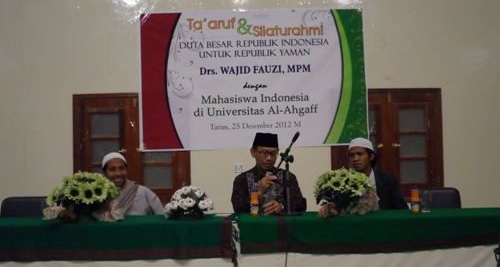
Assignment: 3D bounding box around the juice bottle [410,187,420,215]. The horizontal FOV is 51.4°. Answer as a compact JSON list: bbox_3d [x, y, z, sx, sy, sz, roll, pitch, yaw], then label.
[{"bbox_3d":[1.041,0.421,3.270,0.057,0.168,0.057,-1,-3,0],"label":"juice bottle"}]

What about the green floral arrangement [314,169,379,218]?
[{"bbox_3d":[0.612,0.378,3.300,0.400,0.290,0.350,-1,-3,0],"label":"green floral arrangement"}]

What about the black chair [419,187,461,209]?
[{"bbox_3d":[1.481,0.869,3.920,0.440,0.840,0.520,-1,-3,3],"label":"black chair"}]

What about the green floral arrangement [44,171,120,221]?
[{"bbox_3d":[-1.066,0.396,3.270,0.460,0.290,0.370,-1,-3,0],"label":"green floral arrangement"}]

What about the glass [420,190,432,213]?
[{"bbox_3d":[1.113,0.429,3.280,0.068,0.143,0.068,-1,-3,0],"label":"glass"}]

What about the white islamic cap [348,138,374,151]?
[{"bbox_3d":[0.793,0.085,3.680,0.180,0.092,0.180,-1,-3,0],"label":"white islamic cap"}]

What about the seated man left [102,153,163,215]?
[{"bbox_3d":[-0.910,0.712,3.600,0.580,1.200,0.750,-1,-3,-6],"label":"seated man left"}]

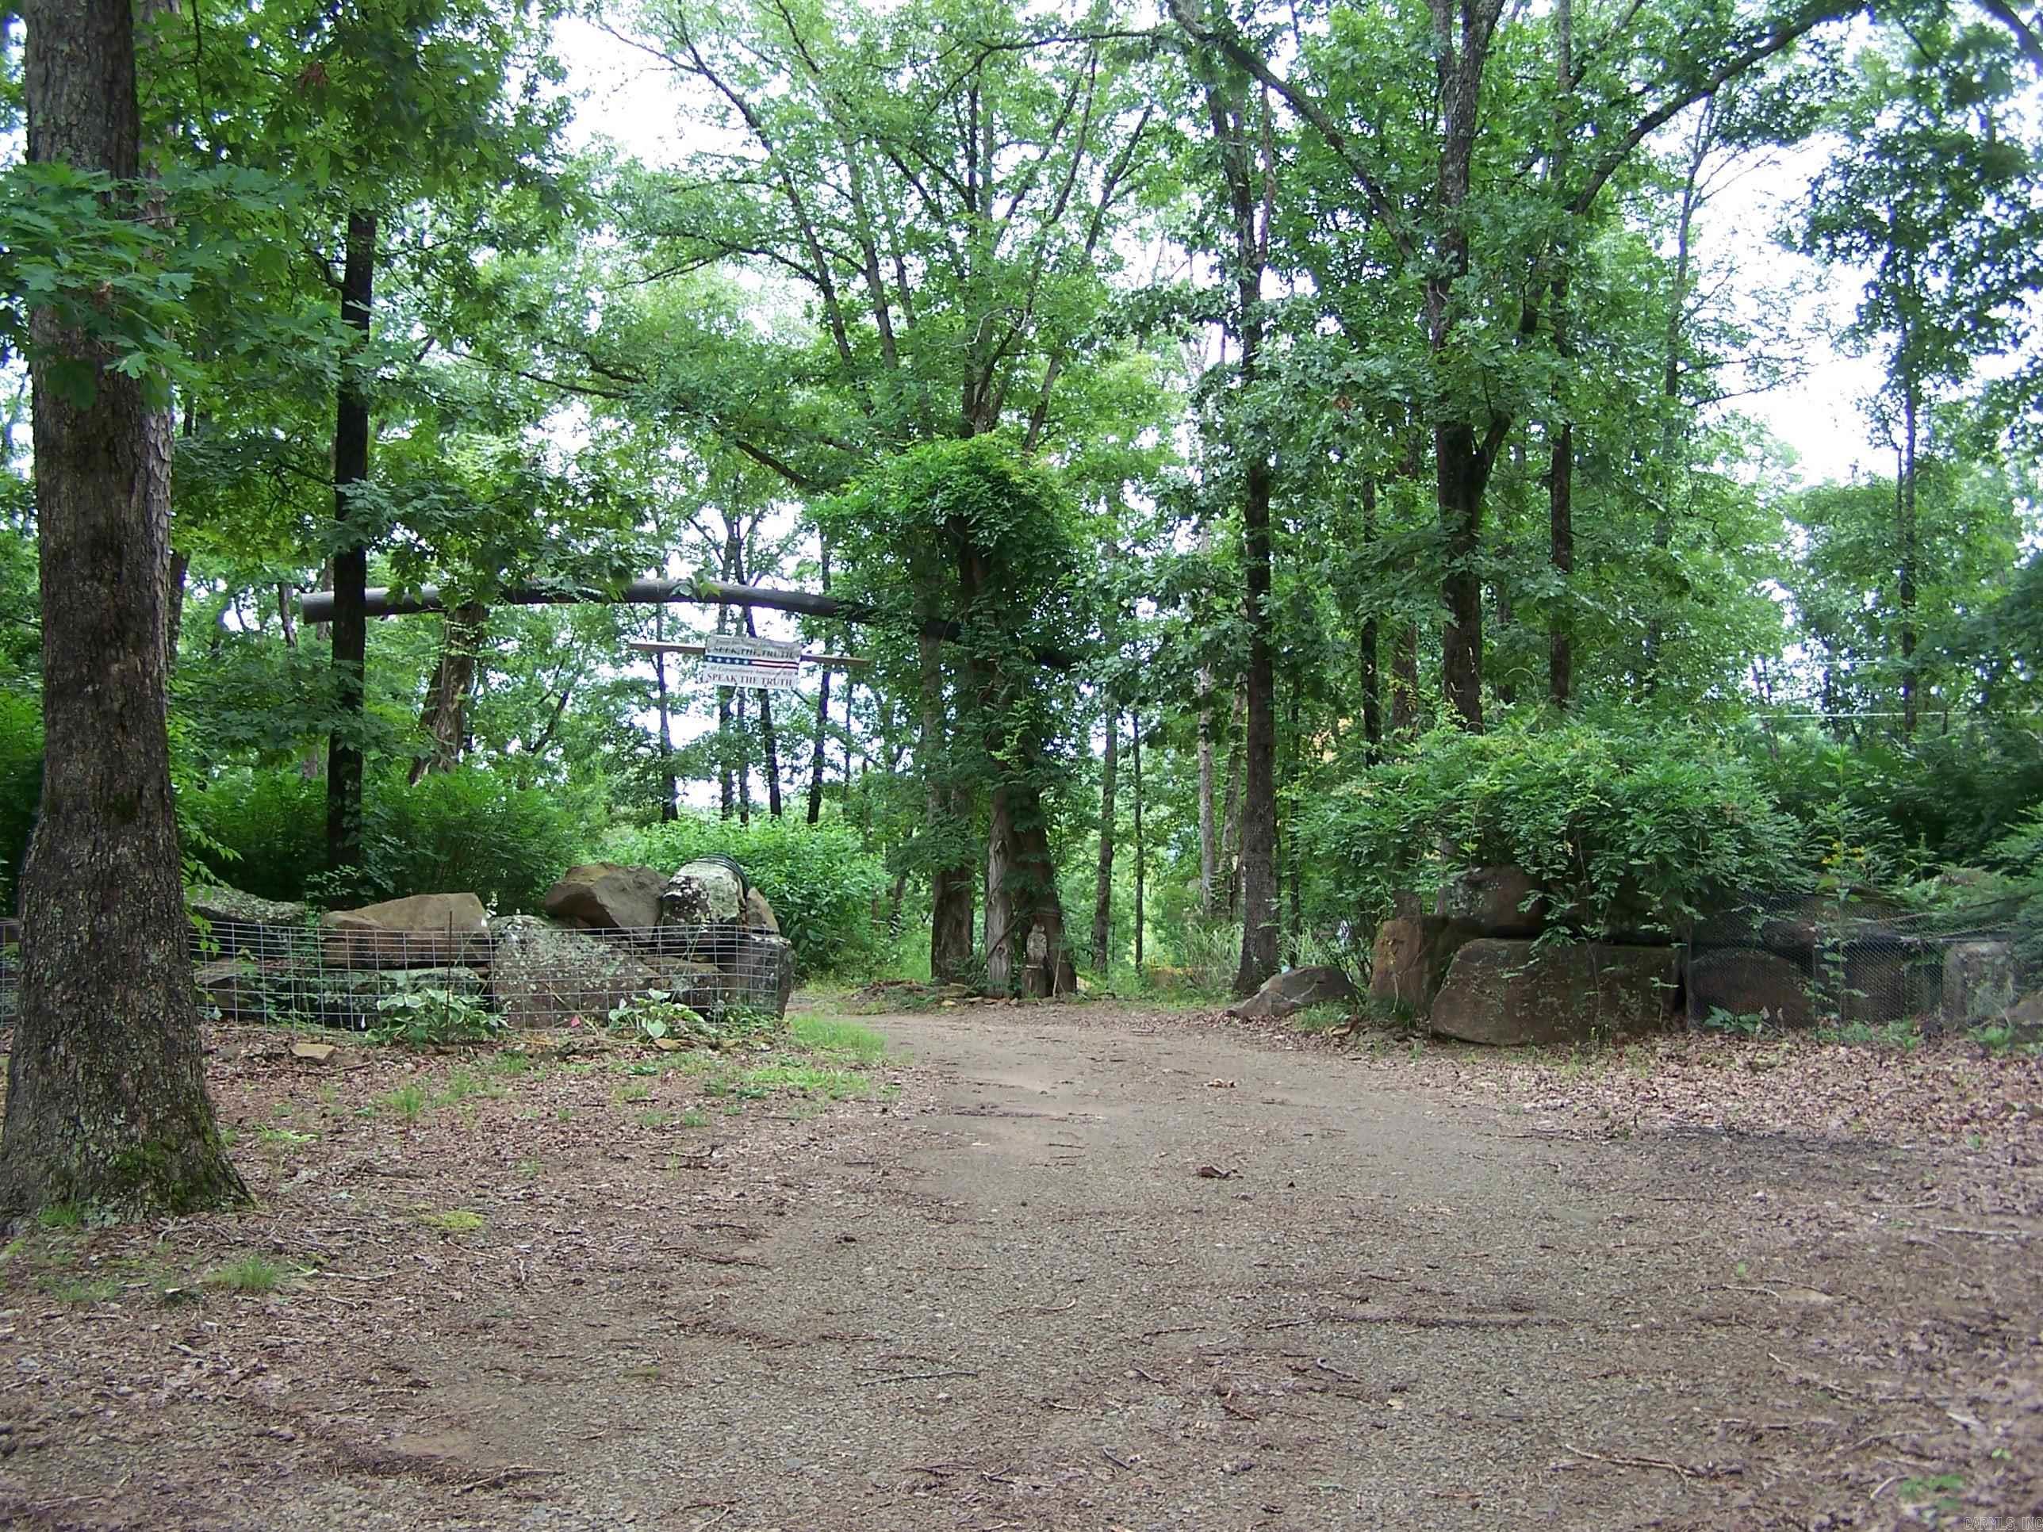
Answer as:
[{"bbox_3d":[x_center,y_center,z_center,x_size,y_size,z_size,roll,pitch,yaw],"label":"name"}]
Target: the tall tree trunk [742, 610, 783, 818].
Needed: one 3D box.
[{"bbox_3d":[-3.585,-0.739,31.000,0.250,2.868,0.240,-9,-1,0],"label":"tall tree trunk"}]

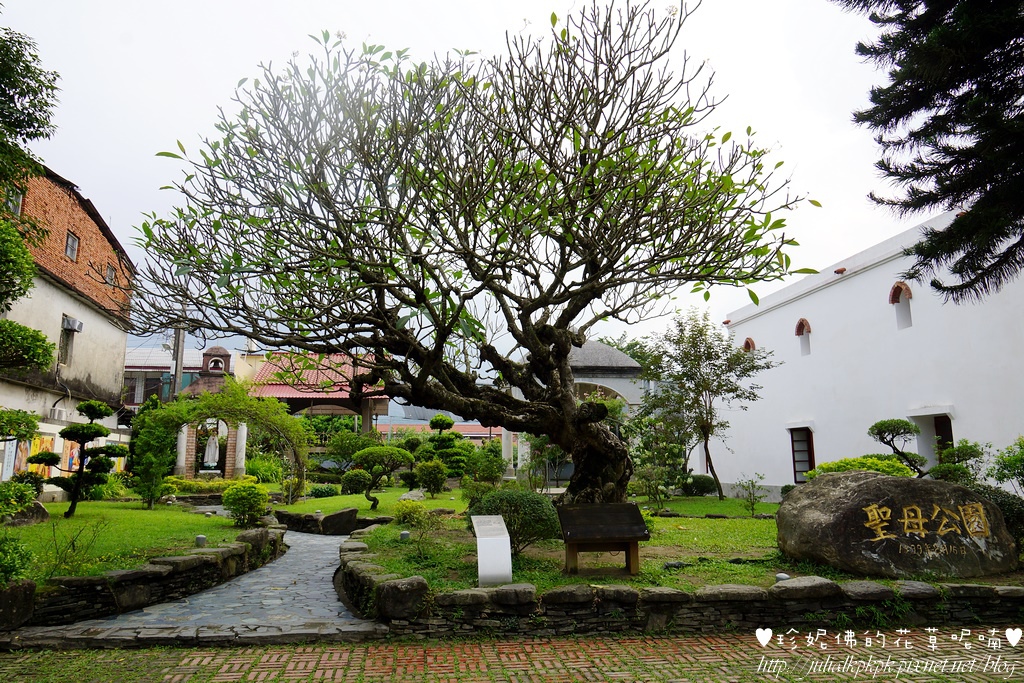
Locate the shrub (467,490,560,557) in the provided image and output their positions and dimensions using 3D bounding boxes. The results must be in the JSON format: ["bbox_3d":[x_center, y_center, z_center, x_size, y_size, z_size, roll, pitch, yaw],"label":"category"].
[{"bbox_3d":[0.042,2.324,8.827,1.196,0.815,1.100,0,-10,0],"label":"shrub"}]

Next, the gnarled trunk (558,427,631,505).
[{"bbox_3d":[1.259,1.968,10.418,1.150,1.310,1.100,0,-10,0],"label":"gnarled trunk"}]

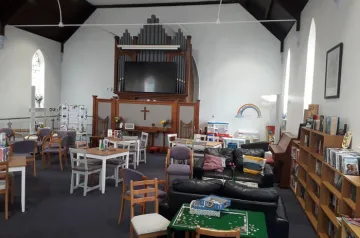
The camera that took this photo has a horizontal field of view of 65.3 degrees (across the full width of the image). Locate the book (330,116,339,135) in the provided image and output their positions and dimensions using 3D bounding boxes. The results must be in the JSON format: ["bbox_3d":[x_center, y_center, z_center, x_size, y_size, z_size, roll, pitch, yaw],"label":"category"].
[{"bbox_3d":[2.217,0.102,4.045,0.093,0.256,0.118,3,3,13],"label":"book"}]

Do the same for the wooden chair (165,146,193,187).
[{"bbox_3d":[-0.004,1.073,5.896,0.560,0.860,0.570,2,3,1],"label":"wooden chair"}]

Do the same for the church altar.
[{"bbox_3d":[-1.331,0.141,10.403,4.032,1.809,0.541,3,3,13],"label":"church altar"}]

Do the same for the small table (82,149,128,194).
[{"bbox_3d":[-1.528,1.012,5.698,0.728,0.728,0.728,4,4,30],"label":"small table"}]

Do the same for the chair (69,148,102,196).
[{"bbox_3d":[-1.765,0.972,5.304,0.413,0.836,0.472,4,4,25],"label":"chair"}]

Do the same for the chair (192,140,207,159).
[{"bbox_3d":[0.515,0.959,7.078,0.403,0.836,0.462,3,3,15],"label":"chair"}]

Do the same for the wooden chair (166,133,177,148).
[{"bbox_3d":[-0.084,0.926,8.471,0.480,0.870,0.410,5,4,44],"label":"wooden chair"}]

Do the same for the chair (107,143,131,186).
[{"bbox_3d":[-1.395,0.998,6.204,0.410,0.870,0.480,4,4,29],"label":"chair"}]

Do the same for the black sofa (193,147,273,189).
[{"bbox_3d":[1.089,1.118,5.839,1.520,0.860,0.900,3,3,9],"label":"black sofa"}]

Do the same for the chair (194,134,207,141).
[{"bbox_3d":[0.582,0.945,8.590,0.410,0.870,0.480,3,3,12],"label":"chair"}]

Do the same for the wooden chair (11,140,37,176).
[{"bbox_3d":[-3.524,0.873,6.283,0.541,0.777,0.551,0,4,-37],"label":"wooden chair"}]

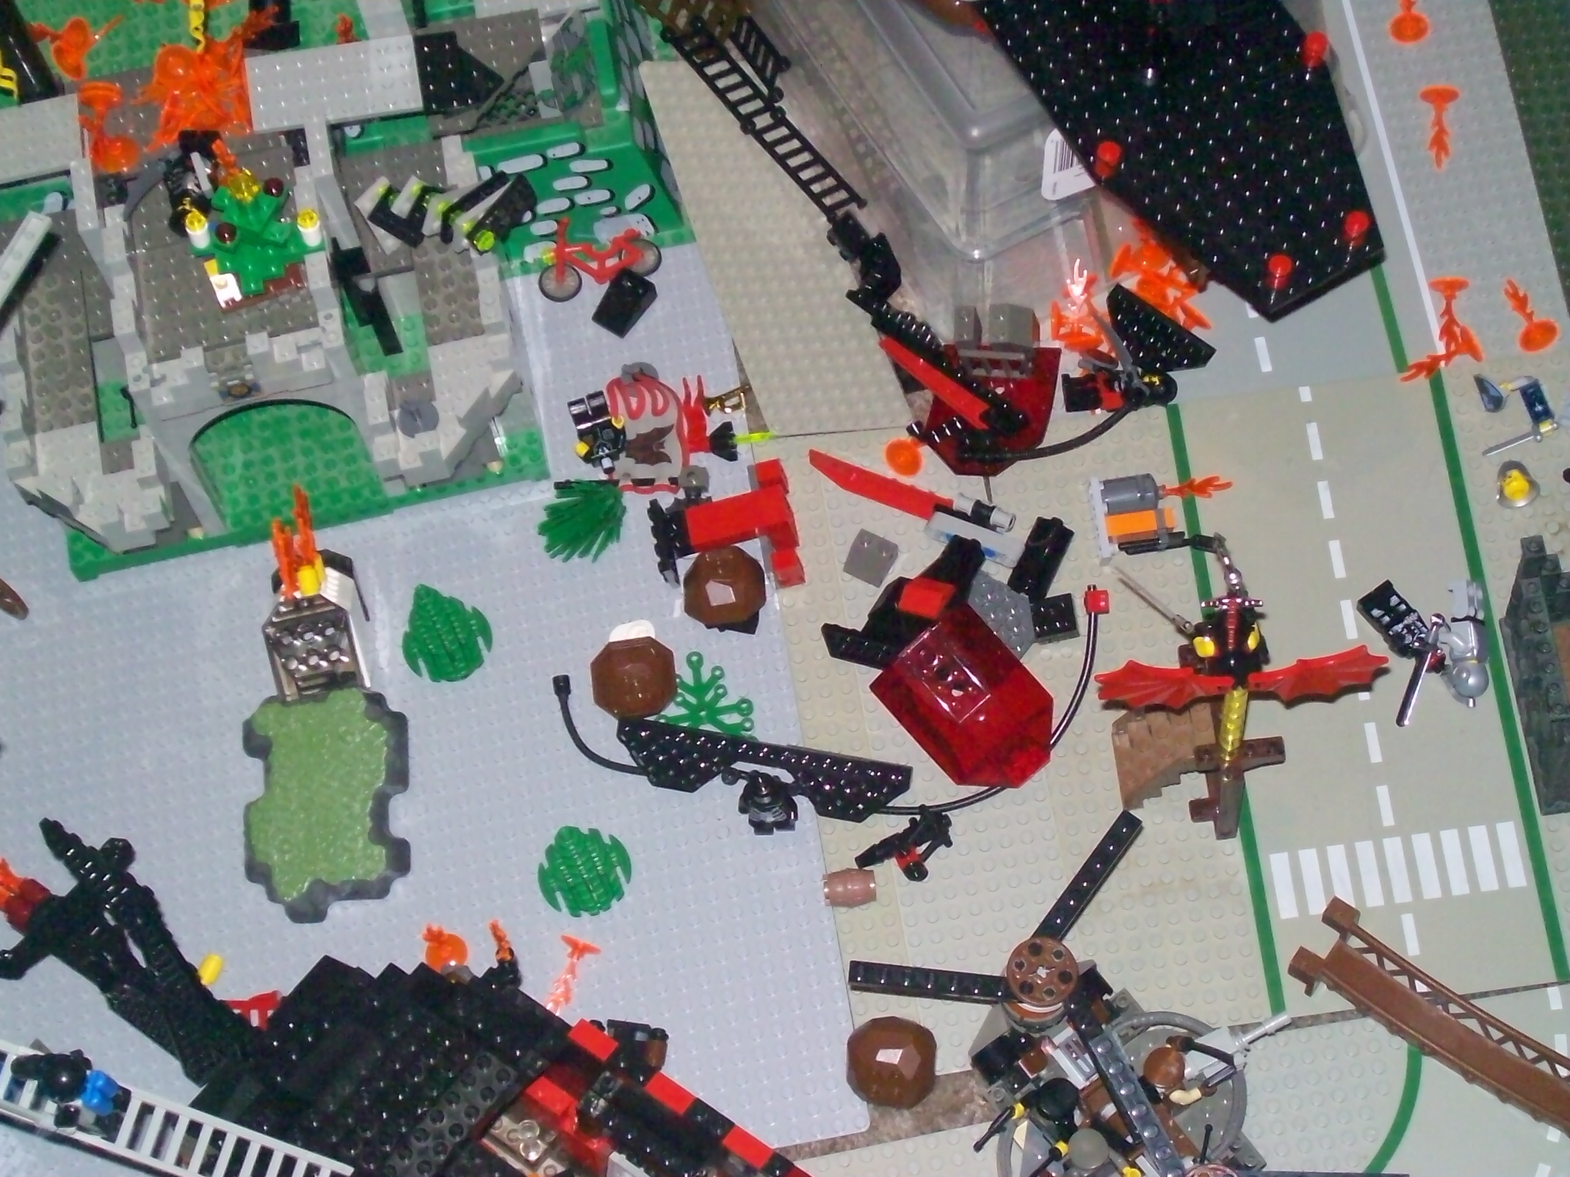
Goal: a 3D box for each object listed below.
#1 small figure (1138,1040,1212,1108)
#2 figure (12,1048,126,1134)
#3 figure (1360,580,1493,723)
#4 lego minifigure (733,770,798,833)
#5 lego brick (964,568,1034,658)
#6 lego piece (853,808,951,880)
[{"bbox_3d":[0.138,0.172,1.120,0.022,0.040,0.024,-17,65,-1],"label":"small figure"},{"bbox_3d":[-0.260,0.183,1.155,0.031,0.035,0.024,17,69,13],"label":"figure"},{"bbox_3d":[0.243,0.021,1.203,0.044,0.018,0.058,-8,66,3],"label":"figure"},{"bbox_3d":[-0.007,0.080,1.191,0.023,0.040,0.015,-8,66,3],"label":"lego minifigure"},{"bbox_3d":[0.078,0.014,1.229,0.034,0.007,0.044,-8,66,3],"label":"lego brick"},{"bbox_3d":[0.047,0.097,1.192,0.039,0.013,0.023,-30,66,-7],"label":"lego piece"}]

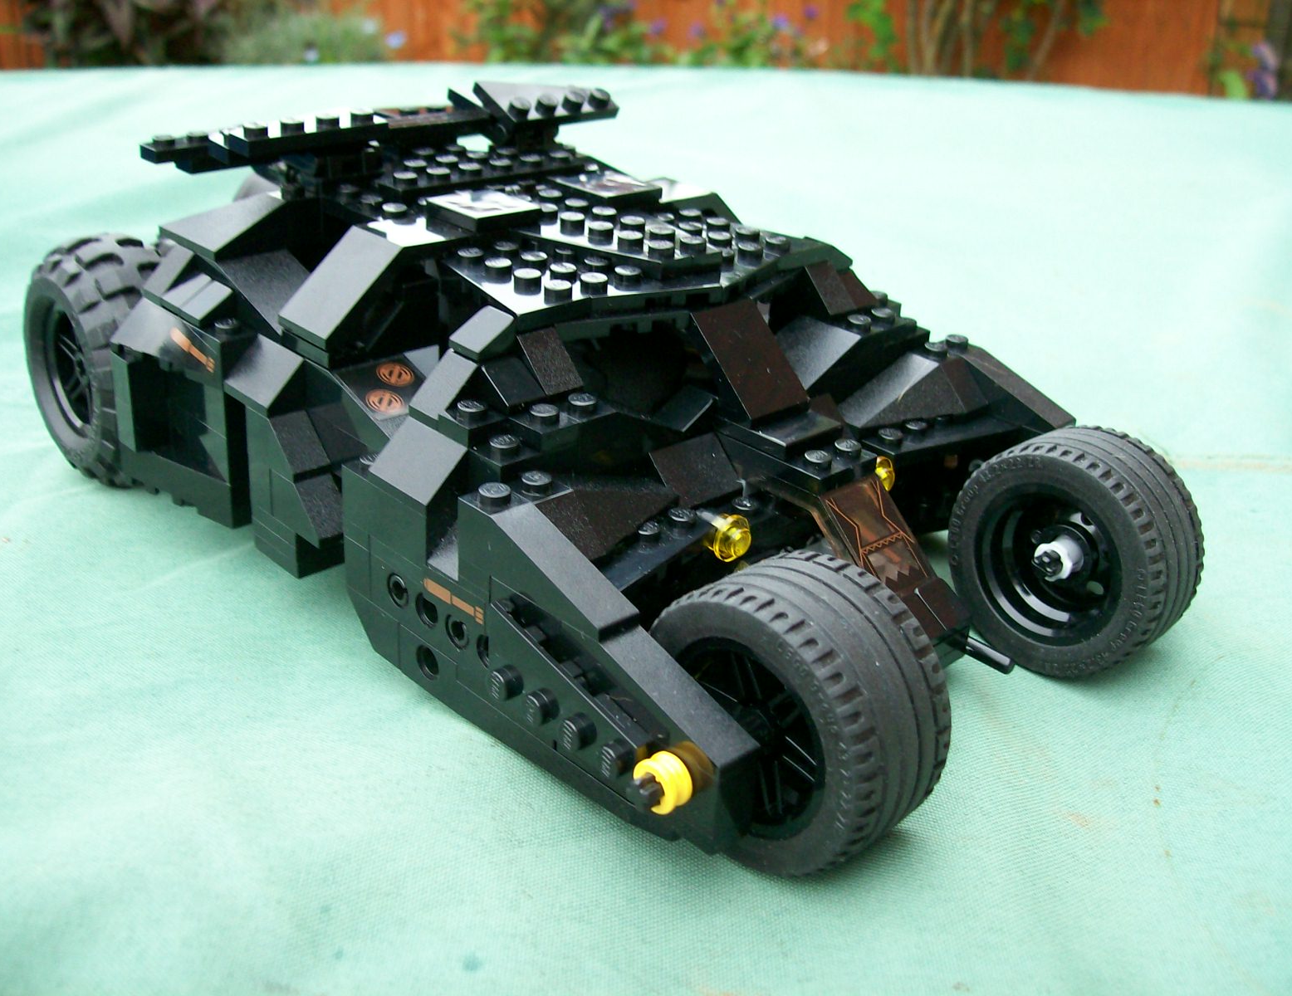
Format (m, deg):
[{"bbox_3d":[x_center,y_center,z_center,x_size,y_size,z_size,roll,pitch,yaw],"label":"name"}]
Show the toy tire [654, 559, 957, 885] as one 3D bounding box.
[{"bbox_3d":[0.021,0.031,0.201,0.022,0.043,0.043,-20,35,-40],"label":"toy tire"}]

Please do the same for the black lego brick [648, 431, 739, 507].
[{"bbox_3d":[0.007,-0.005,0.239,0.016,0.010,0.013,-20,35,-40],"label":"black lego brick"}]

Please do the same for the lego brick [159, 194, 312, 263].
[{"bbox_3d":[-0.084,-0.058,0.286,0.024,0.010,0.024,-20,35,-41],"label":"lego brick"}]

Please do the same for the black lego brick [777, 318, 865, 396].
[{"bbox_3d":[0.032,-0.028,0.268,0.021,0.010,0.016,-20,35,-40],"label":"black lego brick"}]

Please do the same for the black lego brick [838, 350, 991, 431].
[{"bbox_3d":[0.053,-0.021,0.275,0.032,0.010,0.016,-20,35,-41],"label":"black lego brick"}]

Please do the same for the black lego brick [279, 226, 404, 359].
[{"bbox_3d":[-0.054,-0.037,0.245,0.017,0.017,0.016,-20,35,-40],"label":"black lego brick"}]

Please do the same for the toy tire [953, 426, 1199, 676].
[{"bbox_3d":[0.080,0.010,0.258,0.022,0.043,0.043,-20,35,-41],"label":"toy tire"}]

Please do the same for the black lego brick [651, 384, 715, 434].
[{"bbox_3d":[0.007,-0.015,0.241,0.008,0.006,0.008,-20,35,-40],"label":"black lego brick"}]

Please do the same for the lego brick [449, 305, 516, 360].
[{"bbox_3d":[-0.027,-0.027,0.228,0.008,0.006,0.008,-20,35,-41],"label":"lego brick"}]

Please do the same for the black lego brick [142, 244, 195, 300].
[{"bbox_3d":[-0.094,-0.046,0.284,0.016,0.010,0.008,-20,35,-41],"label":"black lego brick"}]

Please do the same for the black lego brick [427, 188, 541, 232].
[{"bbox_3d":[-0.032,-0.057,0.274,0.016,0.003,0.016,-20,35,-41],"label":"black lego brick"}]

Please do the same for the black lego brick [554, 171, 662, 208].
[{"bbox_3d":[-0.008,-0.063,0.282,0.016,0.003,0.016,-20,38,-40],"label":"black lego brick"}]

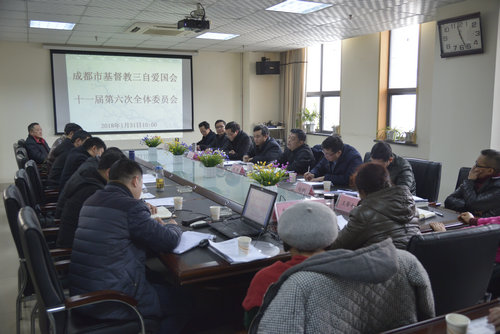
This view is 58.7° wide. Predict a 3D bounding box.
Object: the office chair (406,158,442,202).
[{"bbox_3d":[1.489,0.438,4.469,0.590,1.000,0.550,-4,9,-26],"label":"office chair"}]

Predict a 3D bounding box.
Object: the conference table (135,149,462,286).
[{"bbox_3d":[-0.625,0.440,5.363,2.310,0.750,6.020,-4,9,-26],"label":"conference table"}]

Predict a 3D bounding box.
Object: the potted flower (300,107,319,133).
[{"bbox_3d":[1.172,-0.915,8.658,0.340,0.470,0.360,0,8,0],"label":"potted flower"}]

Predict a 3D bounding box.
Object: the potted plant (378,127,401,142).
[{"bbox_3d":[2.115,-0.496,6.731,0.280,0.230,0.330,-4,9,-26],"label":"potted plant"}]

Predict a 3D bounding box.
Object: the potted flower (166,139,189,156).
[{"bbox_3d":[-0.857,-0.177,5.347,0.300,0.285,0.280,-4,9,-26],"label":"potted flower"}]

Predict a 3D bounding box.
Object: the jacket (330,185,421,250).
[{"bbox_3d":[0.692,0.393,2.500,0.490,0.640,0.460,-4,9,-26],"label":"jacket"}]

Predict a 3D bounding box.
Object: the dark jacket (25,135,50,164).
[{"bbox_3d":[-2.688,-0.118,5.794,0.450,0.620,0.530,0,8,1],"label":"dark jacket"}]

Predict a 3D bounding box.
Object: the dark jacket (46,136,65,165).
[{"bbox_3d":[-2.182,-0.030,5.382,0.470,0.680,0.500,-4,9,-26],"label":"dark jacket"}]

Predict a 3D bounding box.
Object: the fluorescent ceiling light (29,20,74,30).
[{"bbox_3d":[-2.737,-1.959,6.173,0.562,0.060,0.551,-4,9,-26],"label":"fluorescent ceiling light"}]

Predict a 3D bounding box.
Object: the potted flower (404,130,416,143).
[{"bbox_3d":[2.315,-0.441,6.429,0.150,0.170,0.150,-4,9,-26],"label":"potted flower"}]

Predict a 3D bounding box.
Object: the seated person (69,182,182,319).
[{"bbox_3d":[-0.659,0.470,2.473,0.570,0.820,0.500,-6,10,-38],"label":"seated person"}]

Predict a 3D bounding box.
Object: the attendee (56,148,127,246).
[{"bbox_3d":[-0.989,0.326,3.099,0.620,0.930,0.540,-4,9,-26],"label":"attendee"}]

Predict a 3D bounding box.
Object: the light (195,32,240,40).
[{"bbox_3d":[-0.513,-2.073,7.044,0.600,0.070,0.600,-4,9,-26],"label":"light"}]

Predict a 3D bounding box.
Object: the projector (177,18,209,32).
[{"bbox_3d":[-0.611,-1.545,4.855,0.300,0.110,0.260,-4,9,-26],"label":"projector"}]

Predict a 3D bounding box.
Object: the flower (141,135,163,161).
[{"bbox_3d":[-1.411,-0.320,6.401,0.310,0.275,0.290,-4,9,-26],"label":"flower"}]

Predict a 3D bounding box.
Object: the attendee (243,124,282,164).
[{"bbox_3d":[0.157,0.090,5.499,0.750,1.200,0.550,-6,10,-34],"label":"attendee"}]

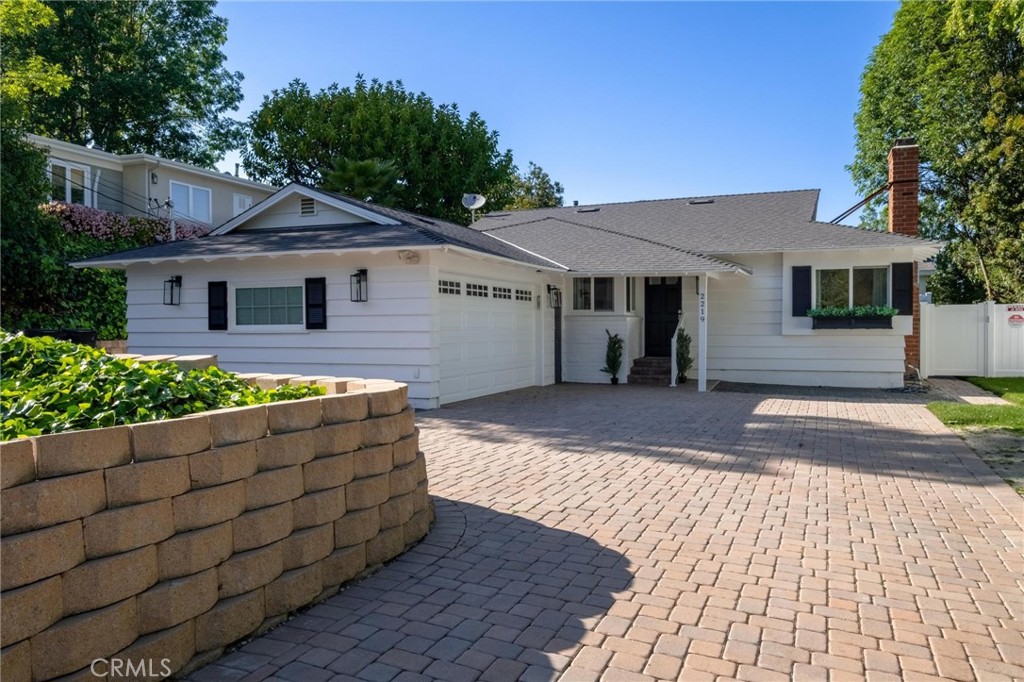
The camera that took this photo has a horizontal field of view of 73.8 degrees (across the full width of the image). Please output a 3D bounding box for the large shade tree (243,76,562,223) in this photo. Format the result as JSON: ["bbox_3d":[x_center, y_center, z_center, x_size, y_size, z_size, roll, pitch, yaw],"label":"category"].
[{"bbox_3d":[-5.000,-5.450,29.500,13.000,11.500,12.000,0,1,21],"label":"large shade tree"}]

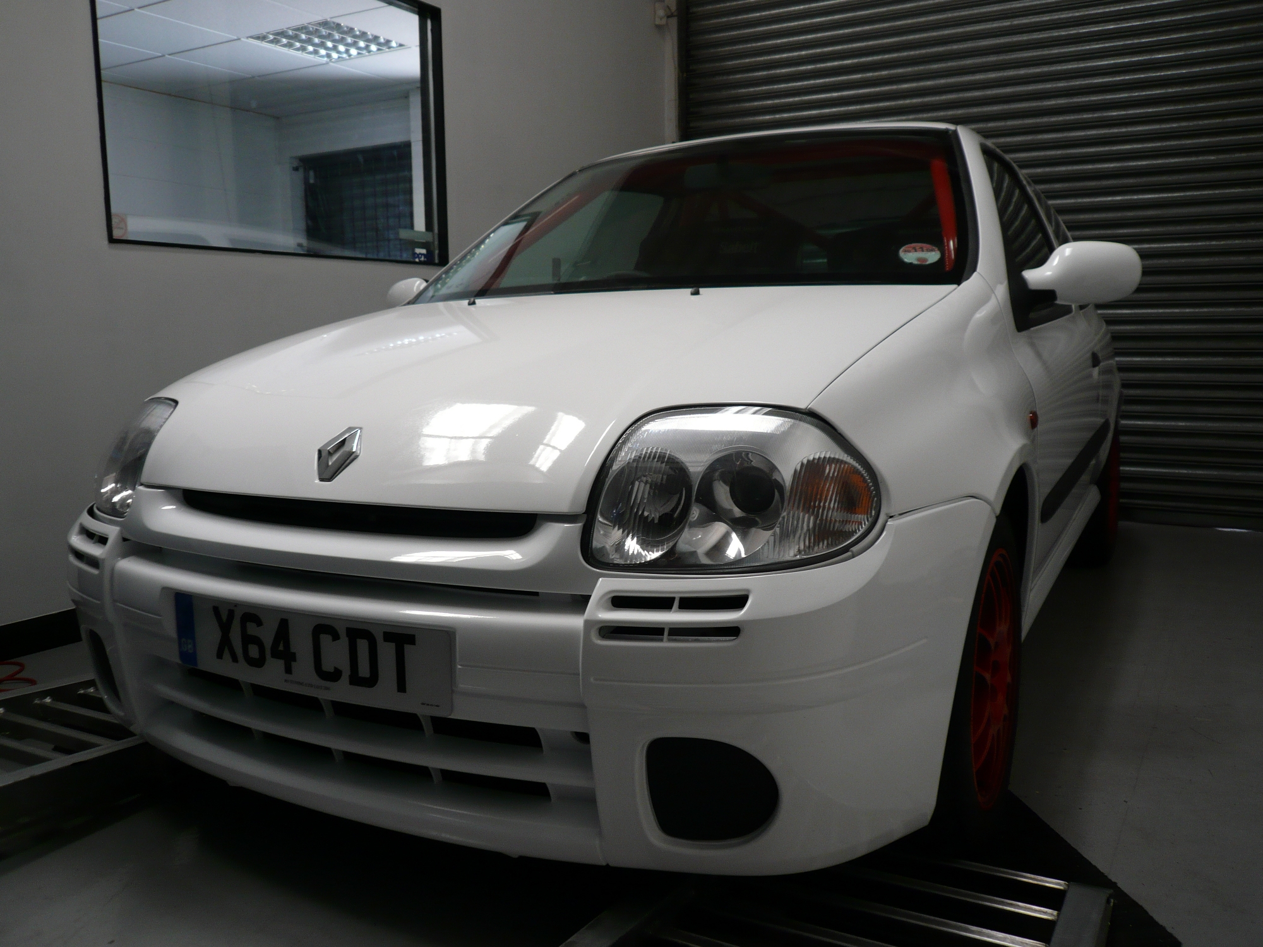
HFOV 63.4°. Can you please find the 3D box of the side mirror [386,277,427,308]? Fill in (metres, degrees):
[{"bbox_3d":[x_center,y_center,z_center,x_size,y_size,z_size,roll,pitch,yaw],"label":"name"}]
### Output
[{"bbox_3d":[-0.585,-0.476,2.805,0.220,0.127,0.130,3,8,29],"label":"side mirror"}]

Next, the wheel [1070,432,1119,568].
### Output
[{"bbox_3d":[1.709,0.044,3.840,0.200,0.580,0.580,3,8,29],"label":"wheel"}]

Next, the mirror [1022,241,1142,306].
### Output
[{"bbox_3d":[0.878,-0.391,2.002,0.220,0.127,0.130,3,8,29],"label":"mirror"}]

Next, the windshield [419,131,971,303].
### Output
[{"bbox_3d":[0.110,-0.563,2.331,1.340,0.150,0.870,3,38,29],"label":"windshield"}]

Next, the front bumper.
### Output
[{"bbox_3d":[-0.329,0.229,1.604,1.640,0.445,0.530,3,8,29],"label":"front bumper"}]

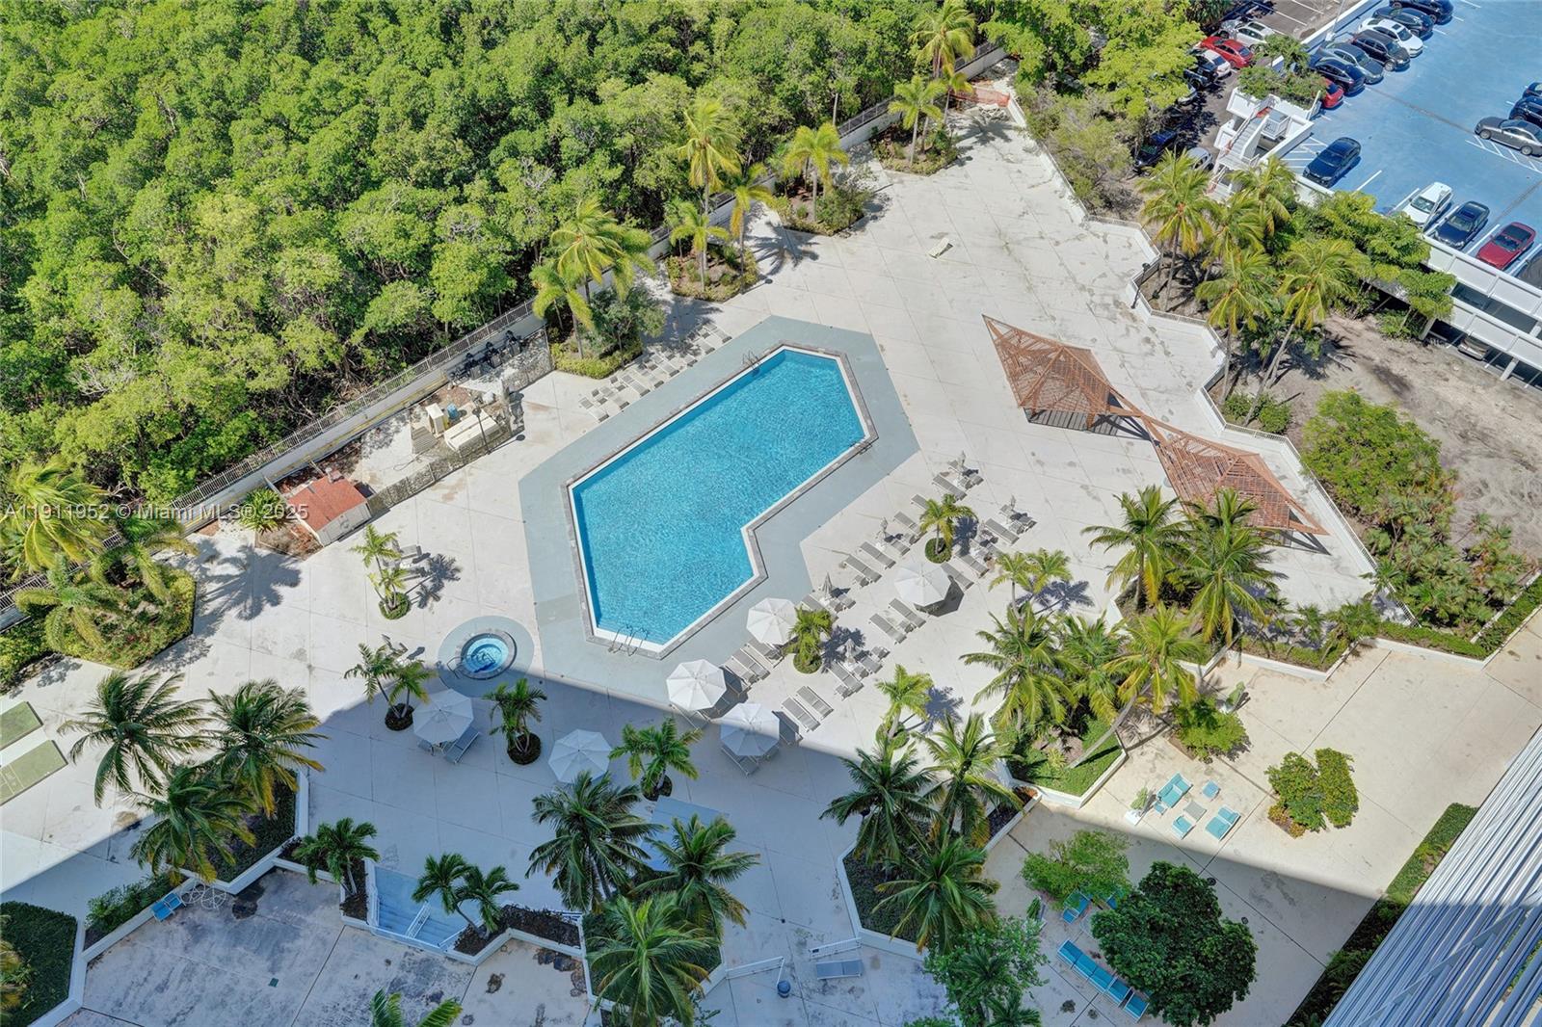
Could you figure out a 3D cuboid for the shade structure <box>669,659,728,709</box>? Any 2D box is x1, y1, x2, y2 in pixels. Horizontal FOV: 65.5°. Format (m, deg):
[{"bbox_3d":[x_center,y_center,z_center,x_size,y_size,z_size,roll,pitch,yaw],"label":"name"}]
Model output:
[{"bbox_3d":[-3.490,8.588,57.551,2.750,2.550,2.750,0,51,0],"label":"shade structure"}]

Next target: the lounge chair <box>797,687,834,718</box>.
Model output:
[{"bbox_3d":[2.148,9.315,58.797,0.680,0.380,2.000,-38,60,-25],"label":"lounge chair"}]

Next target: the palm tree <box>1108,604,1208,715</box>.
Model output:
[{"bbox_3d":[16.245,8.244,53.676,4.600,8.500,4.500,0,51,0],"label":"palm tree"}]

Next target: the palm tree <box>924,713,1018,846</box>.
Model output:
[{"bbox_3d":[8.096,12.235,50.936,4.400,8.760,4.400,-1,51,0],"label":"palm tree"}]

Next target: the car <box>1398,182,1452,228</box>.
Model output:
[{"bbox_3d":[42.953,-20.104,78.506,4.450,1.560,1.830,-36,60,-25],"label":"car"}]

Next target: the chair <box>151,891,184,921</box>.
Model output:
[{"bbox_3d":[-27.025,17.601,53.682,1.100,0.820,0.880,-37,59,-25],"label":"chair"}]

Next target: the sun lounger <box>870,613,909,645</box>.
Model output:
[{"bbox_3d":[5.941,5.944,61.010,0.680,0.420,1.950,-37,60,-26],"label":"sun lounger"}]

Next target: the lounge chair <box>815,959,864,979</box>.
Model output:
[{"bbox_3d":[2.840,19.208,50.358,1.950,0.420,0.680,-3,51,-2],"label":"lounge chair"}]

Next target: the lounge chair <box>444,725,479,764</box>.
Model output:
[{"bbox_3d":[-15.001,11.318,58.500,0.700,0.550,1.950,25,56,20],"label":"lounge chair"}]

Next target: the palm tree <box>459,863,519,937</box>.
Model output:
[{"bbox_3d":[-11.869,16.712,50.708,2.600,4.100,2.600,0,51,0],"label":"palm tree"}]

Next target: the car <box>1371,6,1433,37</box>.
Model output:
[{"bbox_3d":[47.908,-37.411,90.185,1.820,1.470,4.600,-36,58,-24],"label":"car"}]

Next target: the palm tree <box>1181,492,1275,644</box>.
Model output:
[{"bbox_3d":[22.379,3.723,59.465,5.000,7.800,5.000,-2,51,0],"label":"palm tree"}]

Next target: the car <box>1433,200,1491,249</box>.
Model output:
[{"bbox_3d":[45.068,-18.962,78.079,4.500,1.460,1.810,-36,60,-25],"label":"car"}]

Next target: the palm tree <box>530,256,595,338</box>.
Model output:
[{"bbox_3d":[-12.764,-12.238,75.805,3.900,6.800,4.000,0,51,0],"label":"palm tree"}]

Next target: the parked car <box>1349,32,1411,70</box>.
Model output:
[{"bbox_3d":[44.940,-34.309,87.664,1.830,1.580,4.500,-36,58,-24],"label":"parked car"}]

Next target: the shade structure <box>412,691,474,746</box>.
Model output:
[{"bbox_3d":[-15.483,10.075,57.270,2.750,2.550,2.750,7,52,7],"label":"shade structure"}]

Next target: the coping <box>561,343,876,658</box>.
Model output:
[{"bbox_3d":[-2.527,-1.703,67.951,24.414,0.200,12.882,-37,59,-24],"label":"coping"}]

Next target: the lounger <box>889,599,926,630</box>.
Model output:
[{"bbox_3d":[7.101,5.217,62.416,0.670,0.460,2.020,-38,59,-26],"label":"lounger"}]

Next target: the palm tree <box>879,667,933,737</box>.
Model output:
[{"bbox_3d":[6.108,9.217,55.960,2.600,5.040,2.600,-1,51,0],"label":"palm tree"}]

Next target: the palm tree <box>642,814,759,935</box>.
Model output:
[{"bbox_3d":[-2.720,15.797,48.882,4.600,7.800,4.500,-2,51,0],"label":"palm tree"}]

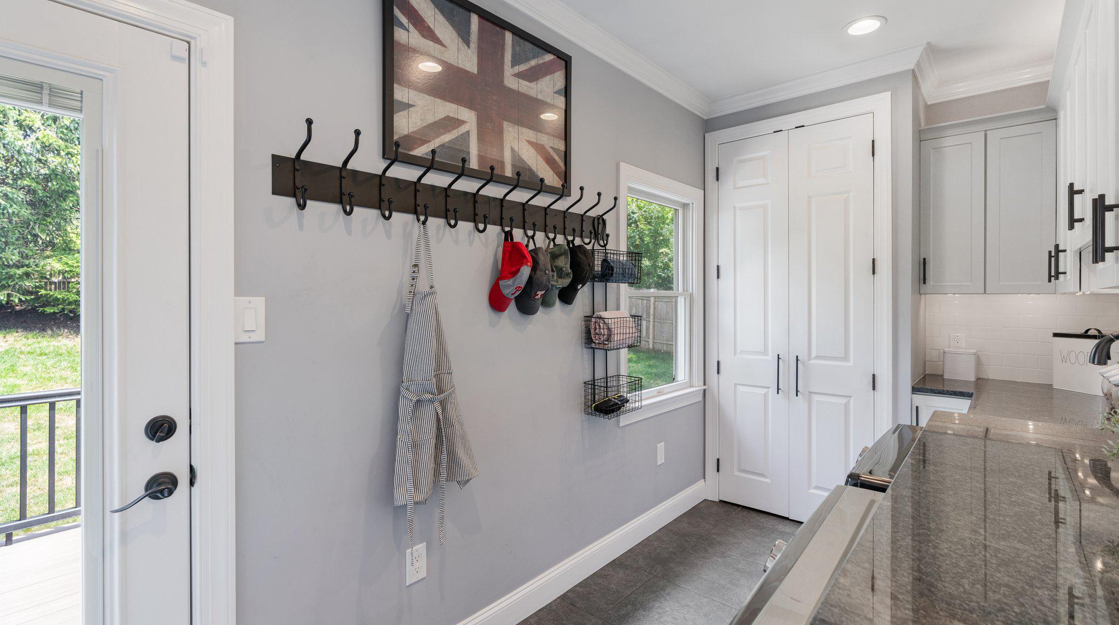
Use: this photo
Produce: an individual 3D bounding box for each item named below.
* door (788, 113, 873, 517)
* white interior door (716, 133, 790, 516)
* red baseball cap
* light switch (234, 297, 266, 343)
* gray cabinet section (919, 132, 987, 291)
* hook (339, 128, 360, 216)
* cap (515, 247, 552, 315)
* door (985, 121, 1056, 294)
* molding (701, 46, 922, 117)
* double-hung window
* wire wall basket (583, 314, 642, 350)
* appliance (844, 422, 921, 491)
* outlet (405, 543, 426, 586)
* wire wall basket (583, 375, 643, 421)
[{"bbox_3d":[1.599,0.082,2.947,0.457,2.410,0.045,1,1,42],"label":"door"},{"bbox_3d":[1.274,0.071,3.268,0.452,2.432,0.038,1,1,41],"label":"white interior door"},{"bbox_3d":[-0.180,-0.144,2.012,0.135,0.270,0.170,11,7,39],"label":"red baseball cap"},{"bbox_3d":[-0.871,0.022,1.401,0.012,0.123,0.076,1,1,43],"label":"light switch"},{"bbox_3d":[2.289,-0.568,2.901,0.295,0.920,0.021,1,1,41],"label":"gray cabinet section"},{"bbox_3d":[-0.648,-0.432,1.544,0.105,0.258,0.024,1,1,43],"label":"hook"},{"bbox_3d":[-0.094,-0.130,2.099,0.170,0.270,0.135,0,7,-37],"label":"cap"},{"bbox_3d":[2.509,-0.560,2.707,0.280,0.920,0.021,1,1,41],"label":"door"},{"bbox_3d":[1.462,-1.374,3.027,1.265,0.090,0.075,1,1,41],"label":"molding"},{"bbox_3d":[0.636,-0.113,3.067,0.120,1.416,1.010,1,1,43],"label":"double-hung window"},{"bbox_3d":[0.274,0.097,2.485,0.160,0.155,0.285,1,1,43],"label":"wire wall basket"},{"bbox_3d":[1.227,0.887,1.280,0.770,0.970,0.686,1,1,42],"label":"appliance"},{"bbox_3d":[-0.515,0.906,1.790,0.010,0.121,0.077,1,1,43],"label":"outlet"},{"bbox_3d":[0.276,0.422,2.497,0.141,0.155,0.300,1,1,41],"label":"wire wall basket"}]

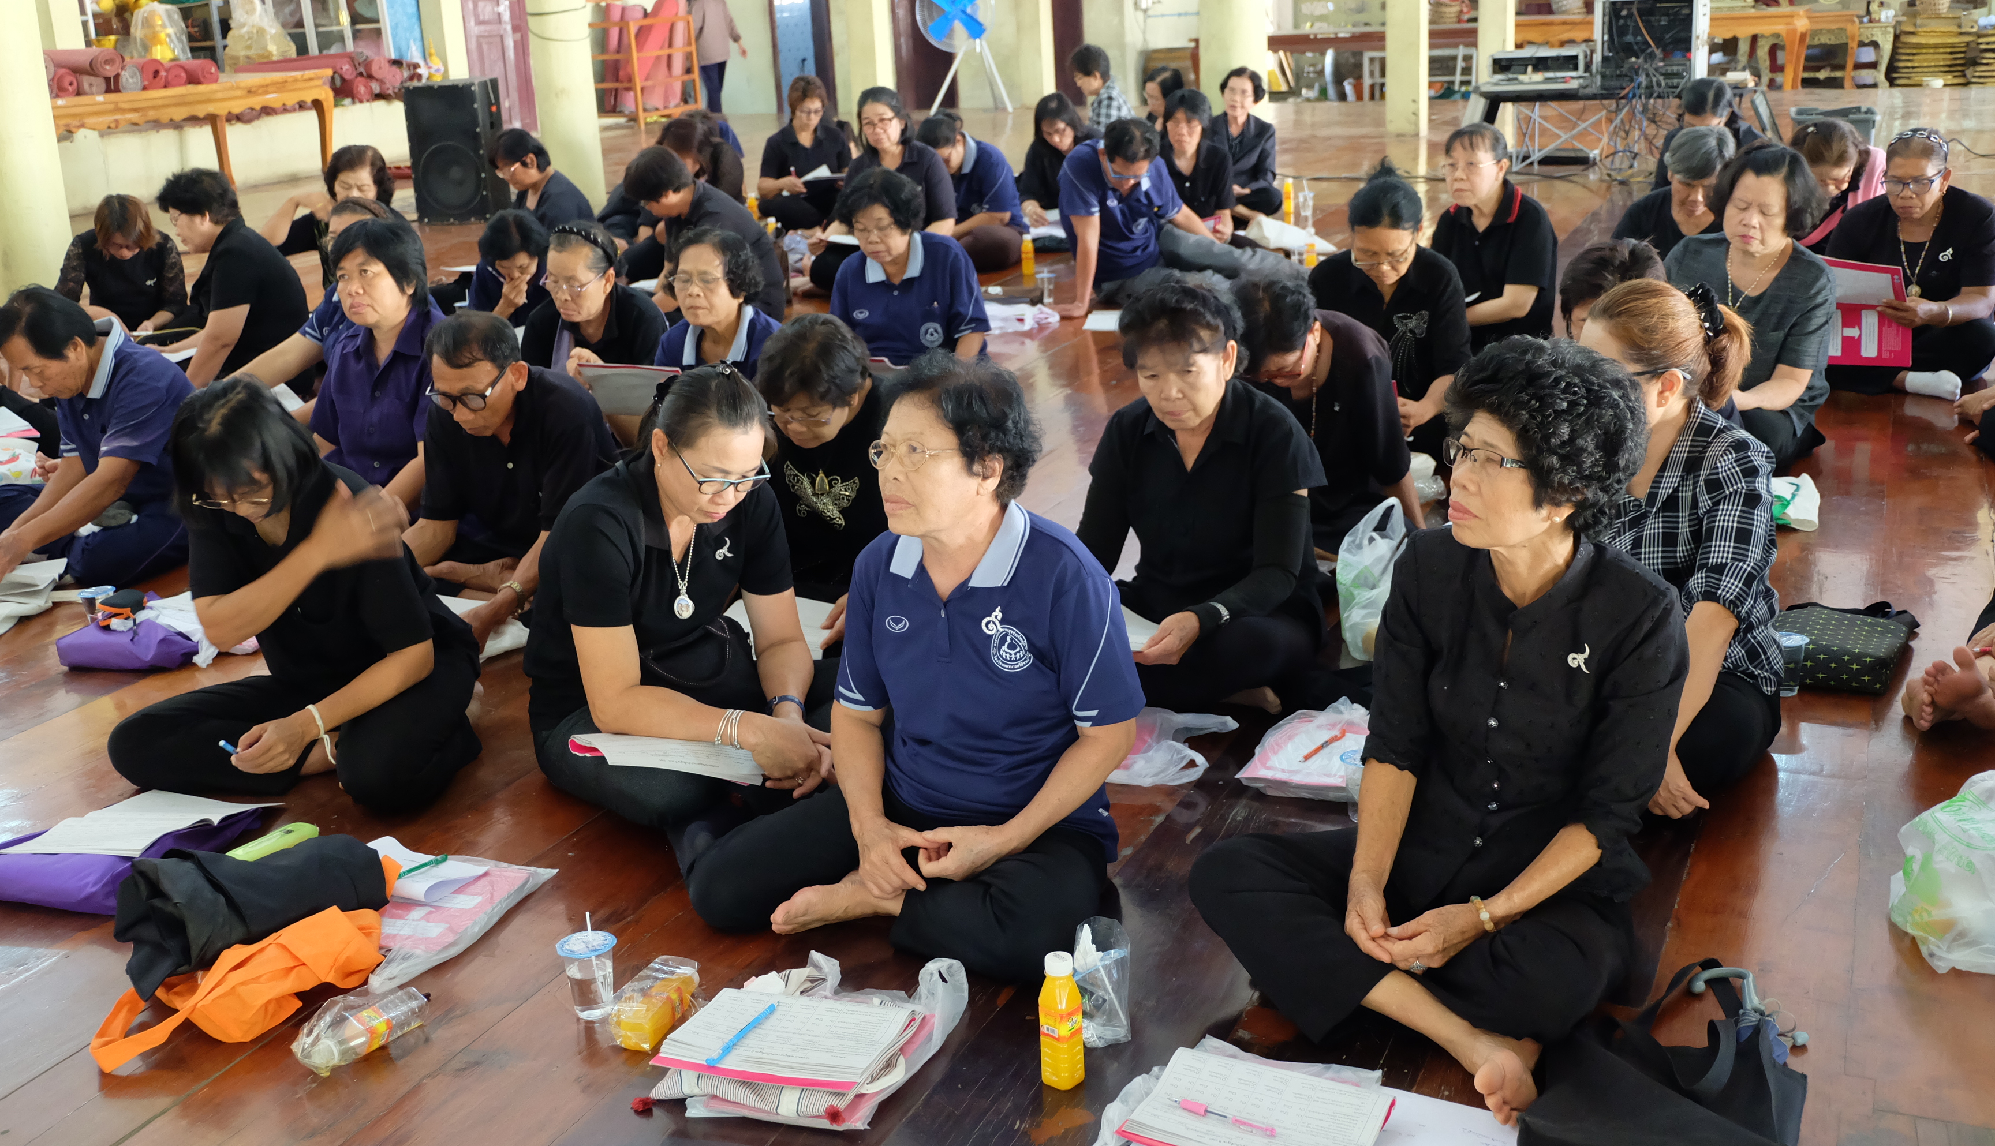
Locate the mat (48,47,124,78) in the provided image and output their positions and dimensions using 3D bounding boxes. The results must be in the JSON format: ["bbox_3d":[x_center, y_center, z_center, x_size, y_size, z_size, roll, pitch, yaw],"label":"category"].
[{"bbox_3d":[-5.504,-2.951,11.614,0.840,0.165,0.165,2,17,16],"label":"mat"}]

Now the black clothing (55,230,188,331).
[{"bbox_3d":[-3.291,-1.084,7.500,0.460,0.420,0.330,-8,17,-17],"label":"black clothing"}]

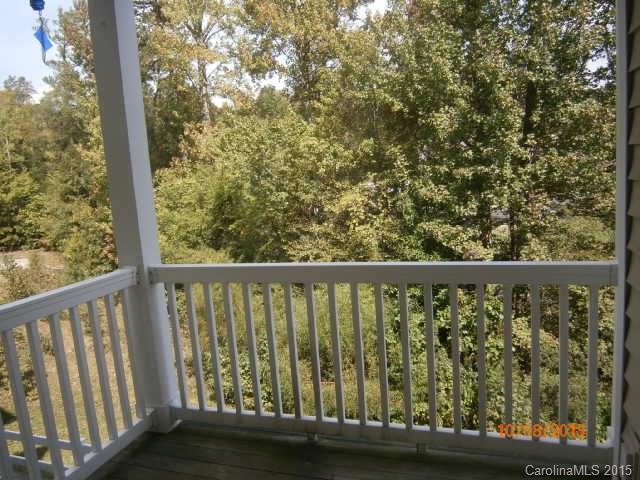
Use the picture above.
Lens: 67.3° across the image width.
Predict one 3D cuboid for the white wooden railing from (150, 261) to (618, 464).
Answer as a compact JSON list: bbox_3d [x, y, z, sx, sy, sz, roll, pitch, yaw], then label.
[{"bbox_3d":[0.192,0.574,2.443,2.295,0.915,0.072,-1,8,17],"label":"white wooden railing"}]

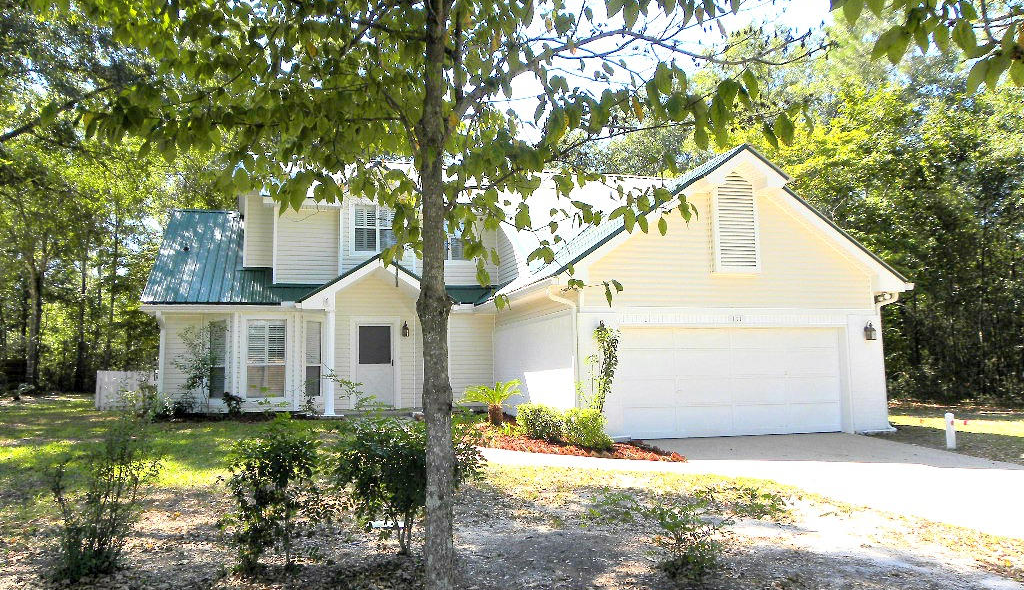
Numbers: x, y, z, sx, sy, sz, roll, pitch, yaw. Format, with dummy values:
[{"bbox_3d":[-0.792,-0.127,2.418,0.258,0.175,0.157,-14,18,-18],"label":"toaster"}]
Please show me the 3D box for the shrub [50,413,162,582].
[{"bbox_3d":[-3.034,1.493,5.792,0.810,1.203,0.770,2,-6,-27],"label":"shrub"}]

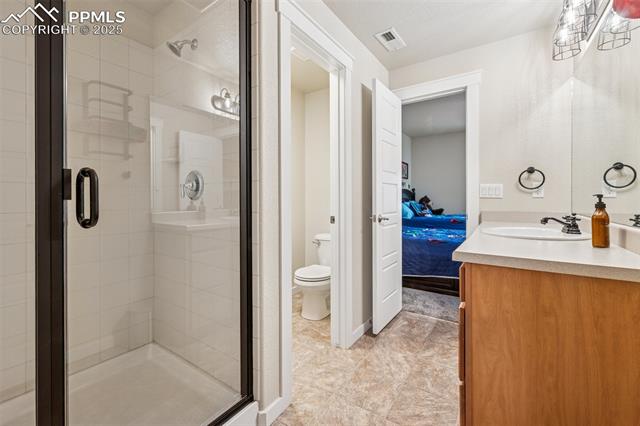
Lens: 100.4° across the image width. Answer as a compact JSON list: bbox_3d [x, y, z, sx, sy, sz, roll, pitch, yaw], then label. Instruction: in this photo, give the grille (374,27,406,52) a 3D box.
[{"bbox_3d":[0.579,-1.408,2.192,0.152,0.020,0.300,0,1,35],"label":"grille"}]

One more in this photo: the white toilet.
[{"bbox_3d":[0.053,0.586,2.643,0.430,0.725,0.710,1,2,35],"label":"white toilet"}]

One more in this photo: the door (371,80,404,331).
[{"bbox_3d":[0.619,-0.065,2.384,0.042,2.030,0.620,1,2,35],"label":"door"}]

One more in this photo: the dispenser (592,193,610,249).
[{"bbox_3d":[1.176,0.032,1.121,0.063,0.222,0.053,0,1,10],"label":"dispenser"}]

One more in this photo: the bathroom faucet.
[{"bbox_3d":[1.304,0.057,1.442,0.170,0.112,0.165,1,2,35],"label":"bathroom faucet"}]

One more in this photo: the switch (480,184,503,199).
[{"bbox_3d":[1.405,-0.177,2.183,0.162,0.116,0.012,1,2,35],"label":"switch"}]

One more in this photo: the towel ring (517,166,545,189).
[{"bbox_3d":[1.600,-0.262,2.013,0.157,0.172,0.065,1,2,35],"label":"towel ring"}]

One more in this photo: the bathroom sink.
[{"bbox_3d":[1.198,0.184,1.511,0.450,0.160,0.500,1,2,35],"label":"bathroom sink"}]

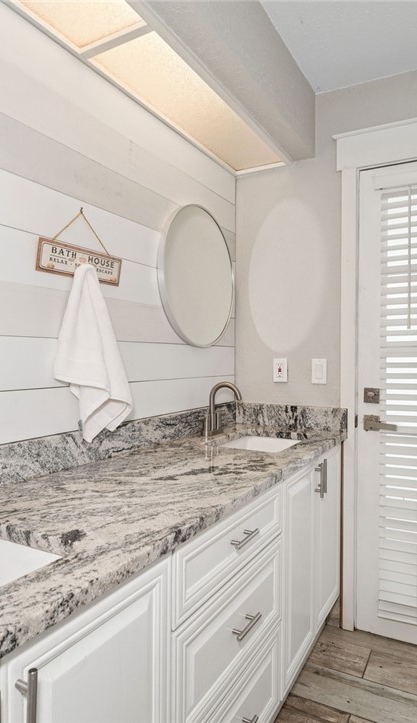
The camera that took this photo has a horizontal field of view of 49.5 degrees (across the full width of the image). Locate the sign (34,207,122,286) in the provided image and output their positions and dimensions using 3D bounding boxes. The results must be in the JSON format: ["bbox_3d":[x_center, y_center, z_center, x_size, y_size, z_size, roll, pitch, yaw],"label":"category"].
[{"bbox_3d":[-0.372,-0.352,1.356,0.022,0.212,0.335,0,0,30],"label":"sign"}]

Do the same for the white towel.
[{"bbox_3d":[-0.332,-0.024,1.364,0.090,0.515,0.295,0,0,30],"label":"white towel"}]

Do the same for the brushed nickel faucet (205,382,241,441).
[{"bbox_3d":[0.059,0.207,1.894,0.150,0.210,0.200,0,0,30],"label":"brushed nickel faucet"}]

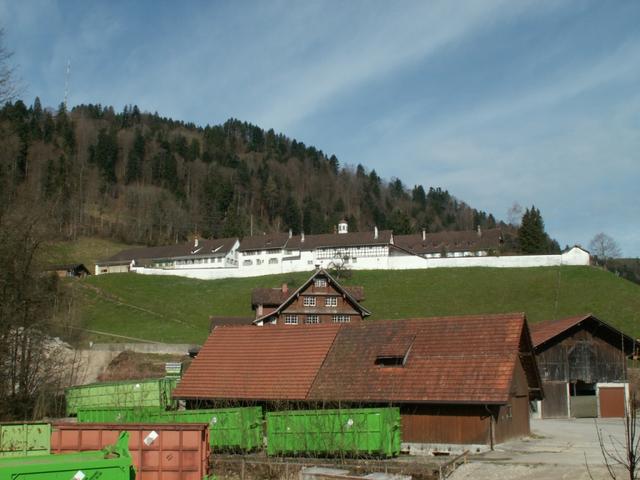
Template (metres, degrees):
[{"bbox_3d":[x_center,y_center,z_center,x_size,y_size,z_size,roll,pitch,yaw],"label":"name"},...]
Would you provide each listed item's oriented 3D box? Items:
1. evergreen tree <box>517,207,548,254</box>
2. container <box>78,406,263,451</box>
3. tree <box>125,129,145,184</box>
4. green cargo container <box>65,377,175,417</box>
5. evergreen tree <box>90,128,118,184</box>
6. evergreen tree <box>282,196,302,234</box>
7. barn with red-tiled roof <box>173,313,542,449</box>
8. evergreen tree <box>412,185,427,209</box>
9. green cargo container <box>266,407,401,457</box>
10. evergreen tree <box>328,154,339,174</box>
[{"bbox_3d":[75.499,-3.006,255.000,9.760,17.681,9.760,0,-11,0],"label":"evergreen tree"},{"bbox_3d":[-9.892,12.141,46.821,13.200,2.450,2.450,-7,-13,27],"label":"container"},{"bbox_3d":[-90.036,-40.528,350.000,8.931,27.181,8.931,0,-11,0],"label":"tree"},{"bbox_3d":[-14.823,11.969,54.396,8.800,2.250,2.400,-9,-14,25],"label":"green cargo container"},{"bbox_3d":[-104.597,-40.528,350.000,12.503,27.181,12.503,0,-11,0],"label":"evergreen tree"},{"bbox_3d":[-11.441,-9.777,300.000,7.655,16.641,7.655,0,-11,0],"label":"evergreen tree"},{"bbox_3d":[2.195,9.402,48.734,23.209,7.810,9.245,-6,-12,28],"label":"barn with red-tiled roof"},{"bbox_3d":[51.054,-22.320,370.000,6.609,12.315,6.609,0,-11,0],"label":"evergreen tree"},{"bbox_3d":[0.737,10.618,39.911,7.000,2.420,2.420,-8,-14,26],"label":"green cargo container"},{"bbox_3d":[7.863,-43.974,420.000,5.358,11.649,5.358,0,-11,0],"label":"evergreen tree"}]

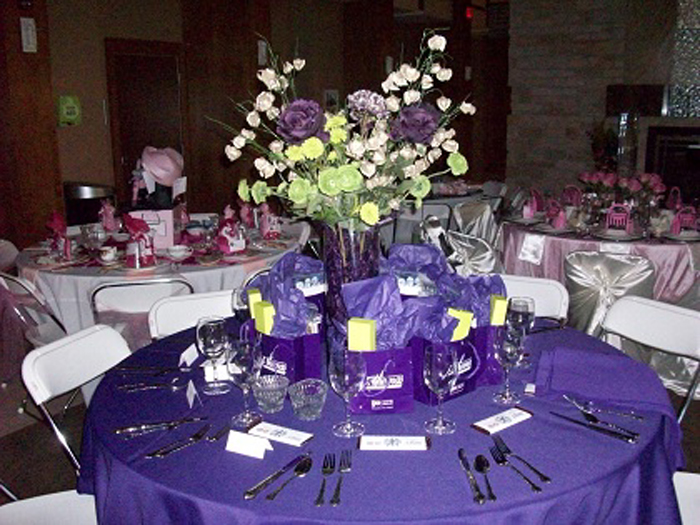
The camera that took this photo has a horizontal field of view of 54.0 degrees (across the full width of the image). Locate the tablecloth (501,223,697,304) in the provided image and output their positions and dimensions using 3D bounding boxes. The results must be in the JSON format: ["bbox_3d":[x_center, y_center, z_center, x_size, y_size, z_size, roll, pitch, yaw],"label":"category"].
[{"bbox_3d":[1.813,0.124,4.575,1.580,0.750,1.580,-1,12,0],"label":"tablecloth"}]

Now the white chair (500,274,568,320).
[{"bbox_3d":[0.623,0.478,2.894,0.450,0.780,0.470,6,13,30],"label":"white chair"}]

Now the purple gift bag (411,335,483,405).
[{"bbox_3d":[0.238,0.257,1.756,0.152,0.165,0.074,-11,15,-41],"label":"purple gift bag"}]

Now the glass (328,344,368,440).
[{"bbox_3d":[-0.006,0.281,1.518,0.083,0.200,0.083,-1,11,0],"label":"glass"}]

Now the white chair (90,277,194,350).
[{"bbox_3d":[-0.936,0.423,3.256,0.450,0.780,0.480,-4,11,-14],"label":"white chair"}]

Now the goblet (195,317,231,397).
[{"bbox_3d":[-0.357,0.247,1.818,0.090,0.186,0.090,-1,12,0],"label":"goblet"}]

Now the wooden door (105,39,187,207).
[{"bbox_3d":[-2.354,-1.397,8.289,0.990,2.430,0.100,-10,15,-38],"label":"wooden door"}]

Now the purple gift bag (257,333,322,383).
[{"bbox_3d":[-0.163,0.251,1.796,0.085,0.158,0.140,-11,15,-41],"label":"purple gift bag"}]

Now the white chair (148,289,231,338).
[{"bbox_3d":[-0.487,0.534,2.740,0.450,0.780,0.470,-8,13,-29],"label":"white chair"}]

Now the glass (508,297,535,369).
[{"bbox_3d":[0.483,0.194,1.943,0.076,0.192,0.076,-1,11,0],"label":"glass"}]

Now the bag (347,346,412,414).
[{"bbox_3d":[0.076,0.276,1.681,0.148,0.165,0.074,-1,12,0],"label":"bag"}]

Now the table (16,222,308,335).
[{"bbox_3d":[-1.084,0.278,4.114,1.580,0.760,1.580,-1,12,0],"label":"table"}]

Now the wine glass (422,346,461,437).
[{"bbox_3d":[0.202,0.279,1.525,0.081,0.194,0.081,-1,11,0],"label":"wine glass"}]

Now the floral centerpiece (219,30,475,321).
[{"bbox_3d":[0.011,-0.141,1.842,0.660,0.905,0.550,-1,11,0],"label":"floral centerpiece"}]

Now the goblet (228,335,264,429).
[{"bbox_3d":[-0.242,0.274,1.578,0.081,0.200,0.081,-1,11,0],"label":"goblet"}]

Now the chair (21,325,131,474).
[{"bbox_3d":[-0.674,0.628,2.212,0.480,0.780,0.455,3,12,18],"label":"chair"}]

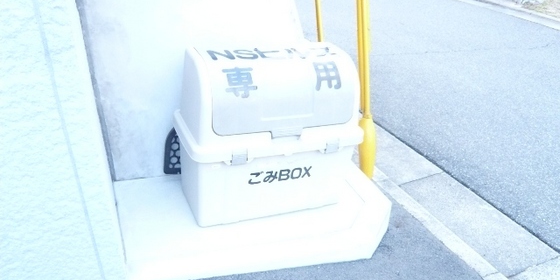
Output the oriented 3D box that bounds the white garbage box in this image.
[{"bbox_3d":[-0.083,-0.053,2.373,0.875,0.795,0.577,-7,26,-23],"label":"white garbage box"}]

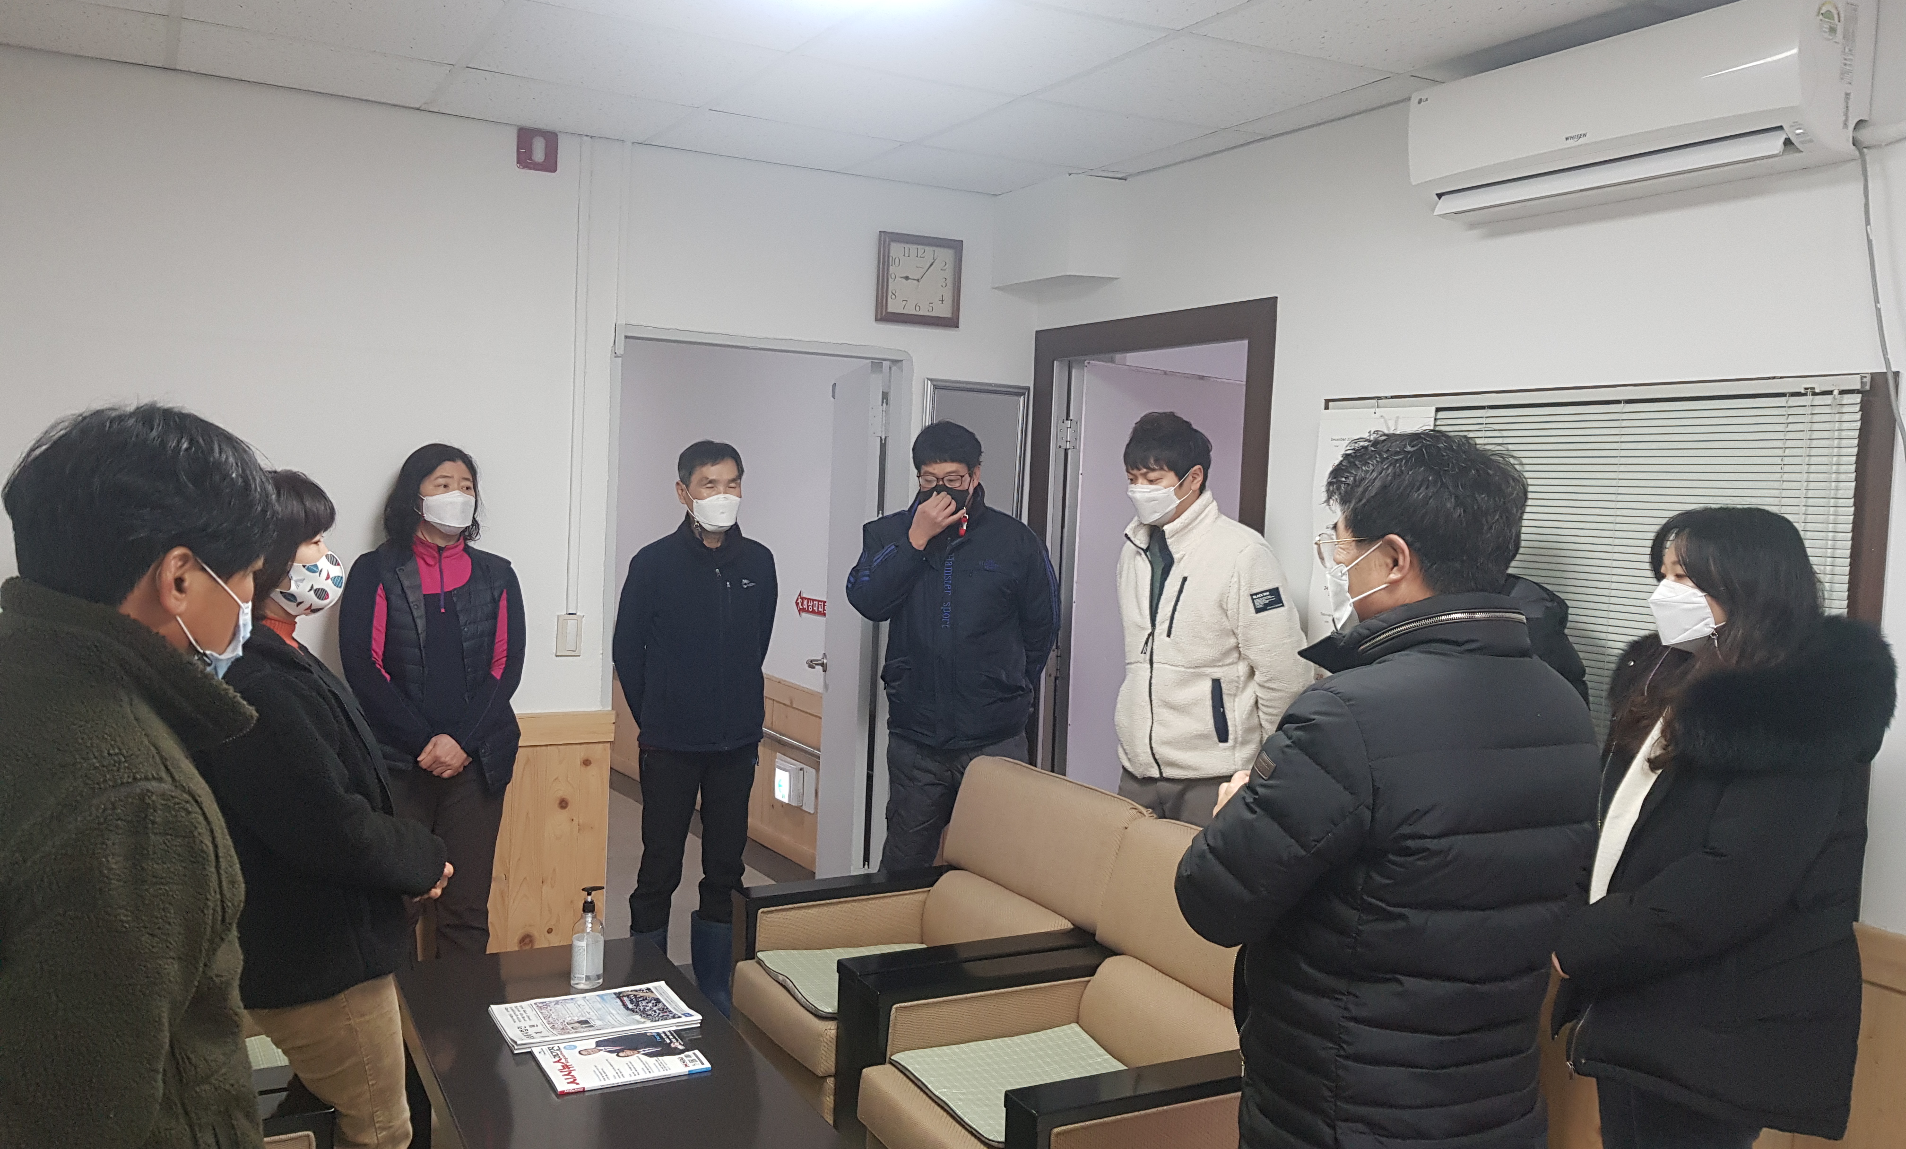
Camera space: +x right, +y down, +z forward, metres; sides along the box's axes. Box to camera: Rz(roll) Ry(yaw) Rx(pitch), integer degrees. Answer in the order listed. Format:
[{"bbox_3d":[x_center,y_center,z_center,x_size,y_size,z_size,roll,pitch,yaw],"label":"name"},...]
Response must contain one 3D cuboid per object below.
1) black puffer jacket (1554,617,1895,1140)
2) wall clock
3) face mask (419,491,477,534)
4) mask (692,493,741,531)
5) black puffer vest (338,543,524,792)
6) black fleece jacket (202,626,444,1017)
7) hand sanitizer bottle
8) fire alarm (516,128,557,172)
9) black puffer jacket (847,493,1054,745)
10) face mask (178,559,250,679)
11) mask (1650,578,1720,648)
[{"bbox_3d":[1.223,0.463,2.290,0.430,0.780,0.480,2,4,1],"label":"black puffer jacket"},{"bbox_3d":[-0.102,-0.928,4.535,0.283,0.283,0.040,0,4,-29],"label":"wall clock"},{"bbox_3d":[-1.254,-0.155,3.550,0.140,0.110,0.090,-1,5,-41],"label":"face mask"},{"bbox_3d":[-0.632,-0.165,3.830,0.122,0.098,0.080,0,4,-27],"label":"mask"},{"bbox_3d":[-1.358,0.234,3.720,0.450,0.610,0.270,0,4,-25],"label":"black puffer vest"},{"bbox_3d":[-1.059,0.383,2.370,0.400,0.600,0.460,1,4,-18],"label":"black fleece jacket"},{"bbox_3d":[-0.795,0.788,3.129,0.073,0.215,0.070,0,4,-28],"label":"hand sanitizer bottle"},{"bbox_3d":[-1.139,-1.162,3.930,0.101,0.101,0.045,0,4,-29],"label":"fire alarm"},{"bbox_3d":[0.002,0.116,4.050,0.540,0.690,0.360,3,4,10],"label":"black puffer jacket"},{"bbox_3d":[-0.718,0.043,1.390,0.135,0.110,0.100,5,-7,42],"label":"face mask"},{"bbox_3d":[1.168,0.060,2.280,0.090,0.110,0.135,-5,4,-7],"label":"mask"}]

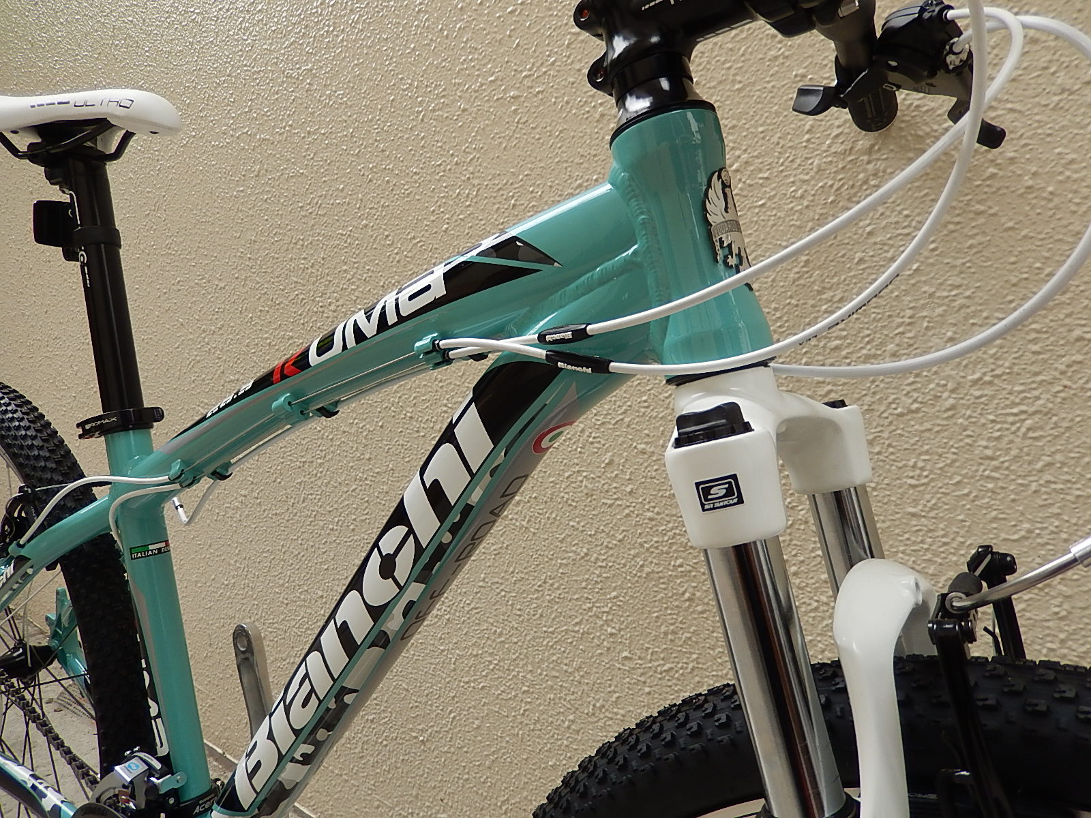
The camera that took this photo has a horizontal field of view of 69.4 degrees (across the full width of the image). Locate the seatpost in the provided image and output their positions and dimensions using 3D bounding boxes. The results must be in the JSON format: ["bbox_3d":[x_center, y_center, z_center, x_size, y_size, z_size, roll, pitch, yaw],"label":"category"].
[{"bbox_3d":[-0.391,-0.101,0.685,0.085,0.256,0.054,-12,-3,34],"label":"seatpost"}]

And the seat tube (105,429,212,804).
[{"bbox_3d":[-0.325,0.178,0.668,0.040,0.326,0.035,-12,-1,35],"label":"seat tube"}]

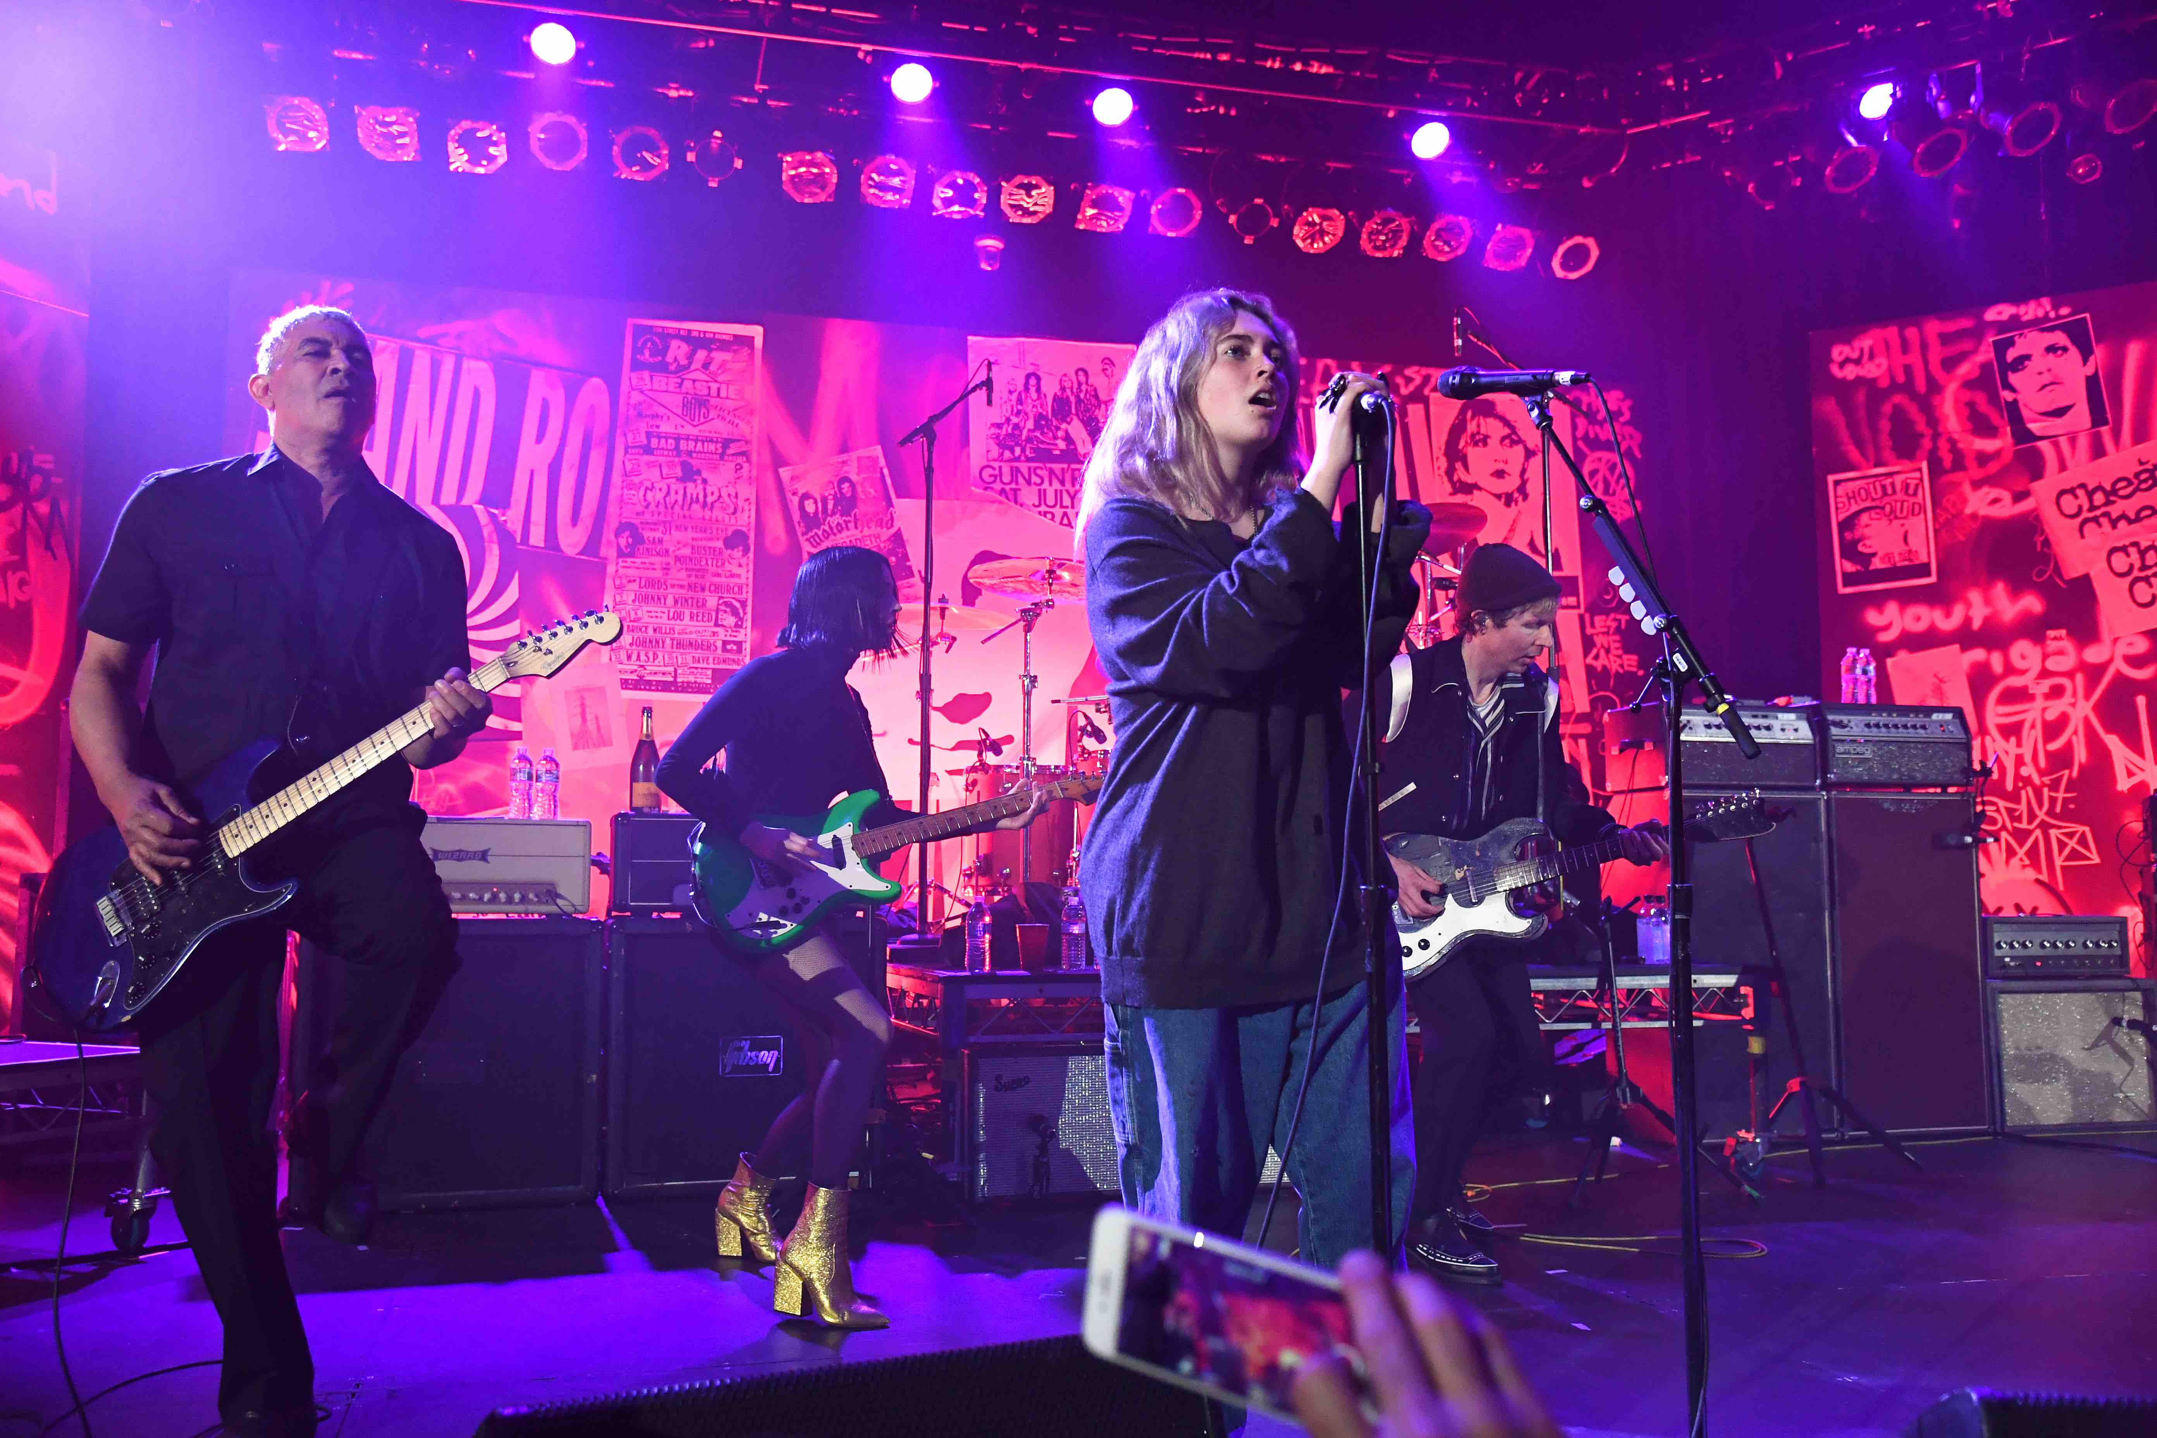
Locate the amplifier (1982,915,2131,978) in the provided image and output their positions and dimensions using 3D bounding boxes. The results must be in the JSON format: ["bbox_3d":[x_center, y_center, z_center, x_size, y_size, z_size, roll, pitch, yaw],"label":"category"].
[{"bbox_3d":[3.562,0.850,6.944,0.600,0.225,0.280,1,-6,-14],"label":"amplifier"}]

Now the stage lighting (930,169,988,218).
[{"bbox_3d":[-0.577,-2.544,8.767,0.260,0.300,0.260,1,-47,-15],"label":"stage lighting"}]

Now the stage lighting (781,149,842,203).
[{"bbox_3d":[-1.224,-2.488,8.422,0.250,0.250,0.300,1,25,-12],"label":"stage lighting"}]

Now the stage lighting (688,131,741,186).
[{"bbox_3d":[-1.634,-2.535,8.315,0.250,0.250,0.300,1,25,-14],"label":"stage lighting"}]

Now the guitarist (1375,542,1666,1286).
[{"bbox_3d":[0.994,0.430,4.239,0.640,1.660,0.500,3,-5,-30],"label":"guitarist"}]

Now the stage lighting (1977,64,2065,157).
[{"bbox_3d":[4.119,-2.648,8.169,0.280,0.330,0.290,2,-49,-17],"label":"stage lighting"}]

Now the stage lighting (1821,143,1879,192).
[{"bbox_3d":[3.598,-2.679,8.799,0.260,0.300,0.260,2,-44,-17],"label":"stage lighting"}]

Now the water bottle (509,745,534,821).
[{"bbox_3d":[-1.583,0.191,5.279,0.066,0.208,0.066,2,-6,-16],"label":"water bottle"}]

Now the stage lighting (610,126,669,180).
[{"bbox_3d":[-1.990,-2.631,8.462,0.260,0.300,0.260,1,-50,-15],"label":"stage lighting"}]

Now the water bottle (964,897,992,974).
[{"bbox_3d":[-0.279,0.605,5.165,0.066,0.208,0.066,1,-6,-14],"label":"water bottle"}]

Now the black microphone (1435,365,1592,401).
[{"bbox_3d":[0.635,-0.492,2.720,0.215,0.050,0.050,-1,0,9],"label":"black microphone"}]

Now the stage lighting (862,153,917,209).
[{"bbox_3d":[-0.878,-2.492,8.516,0.250,0.250,0.300,1,25,-11],"label":"stage lighting"}]

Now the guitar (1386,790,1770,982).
[{"bbox_3d":[1.111,0.328,4.200,1.000,0.330,0.075,-14,-6,-9],"label":"guitar"}]

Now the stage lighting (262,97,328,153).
[{"bbox_3d":[-3.375,-2.632,8.063,0.265,0.290,0.275,2,-49,-17],"label":"stage lighting"}]

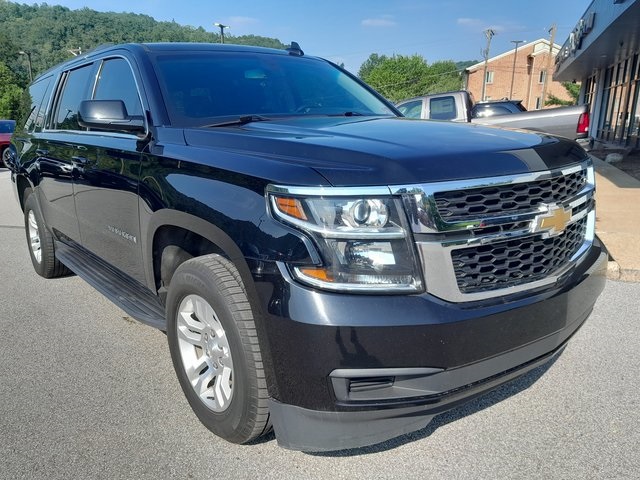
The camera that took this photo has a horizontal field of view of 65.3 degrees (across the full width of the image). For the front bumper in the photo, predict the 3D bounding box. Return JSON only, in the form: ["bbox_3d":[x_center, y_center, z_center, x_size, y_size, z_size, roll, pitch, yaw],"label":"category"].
[{"bbox_3d":[0.731,0.249,2.100,2.000,0.640,0.570,-12,16,-38],"label":"front bumper"}]

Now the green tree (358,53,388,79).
[{"bbox_3d":[7.159,-19.301,66.192,6.000,10.500,6.000,-1,13,0],"label":"green tree"}]

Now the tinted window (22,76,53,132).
[{"bbox_3d":[-2.466,-1.133,4.324,0.160,0.410,1.550,-12,16,-38],"label":"tinted window"}]

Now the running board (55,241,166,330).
[{"bbox_3d":[-1.393,0.203,3.213,0.190,0.110,2.100,-12,16,-38],"label":"running board"}]

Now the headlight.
[{"bbox_3d":[0.086,0.007,1.576,0.340,0.335,0.400,-12,16,-38],"label":"headlight"}]

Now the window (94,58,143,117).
[{"bbox_3d":[-1.035,-0.750,2.570,0.140,0.430,0.900,-12,16,-38],"label":"window"}]

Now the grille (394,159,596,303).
[{"bbox_3d":[0.823,-0.053,1.905,1.360,0.430,0.230,-12,16,-38],"label":"grille"}]

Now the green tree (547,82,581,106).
[{"bbox_3d":[15.889,-8.148,32.454,3.500,4.000,3.500,-1,13,0],"label":"green tree"}]

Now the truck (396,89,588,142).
[{"bbox_3d":[2.769,-2.304,11.359,5.800,1.900,2.000,1,13,22],"label":"truck"}]

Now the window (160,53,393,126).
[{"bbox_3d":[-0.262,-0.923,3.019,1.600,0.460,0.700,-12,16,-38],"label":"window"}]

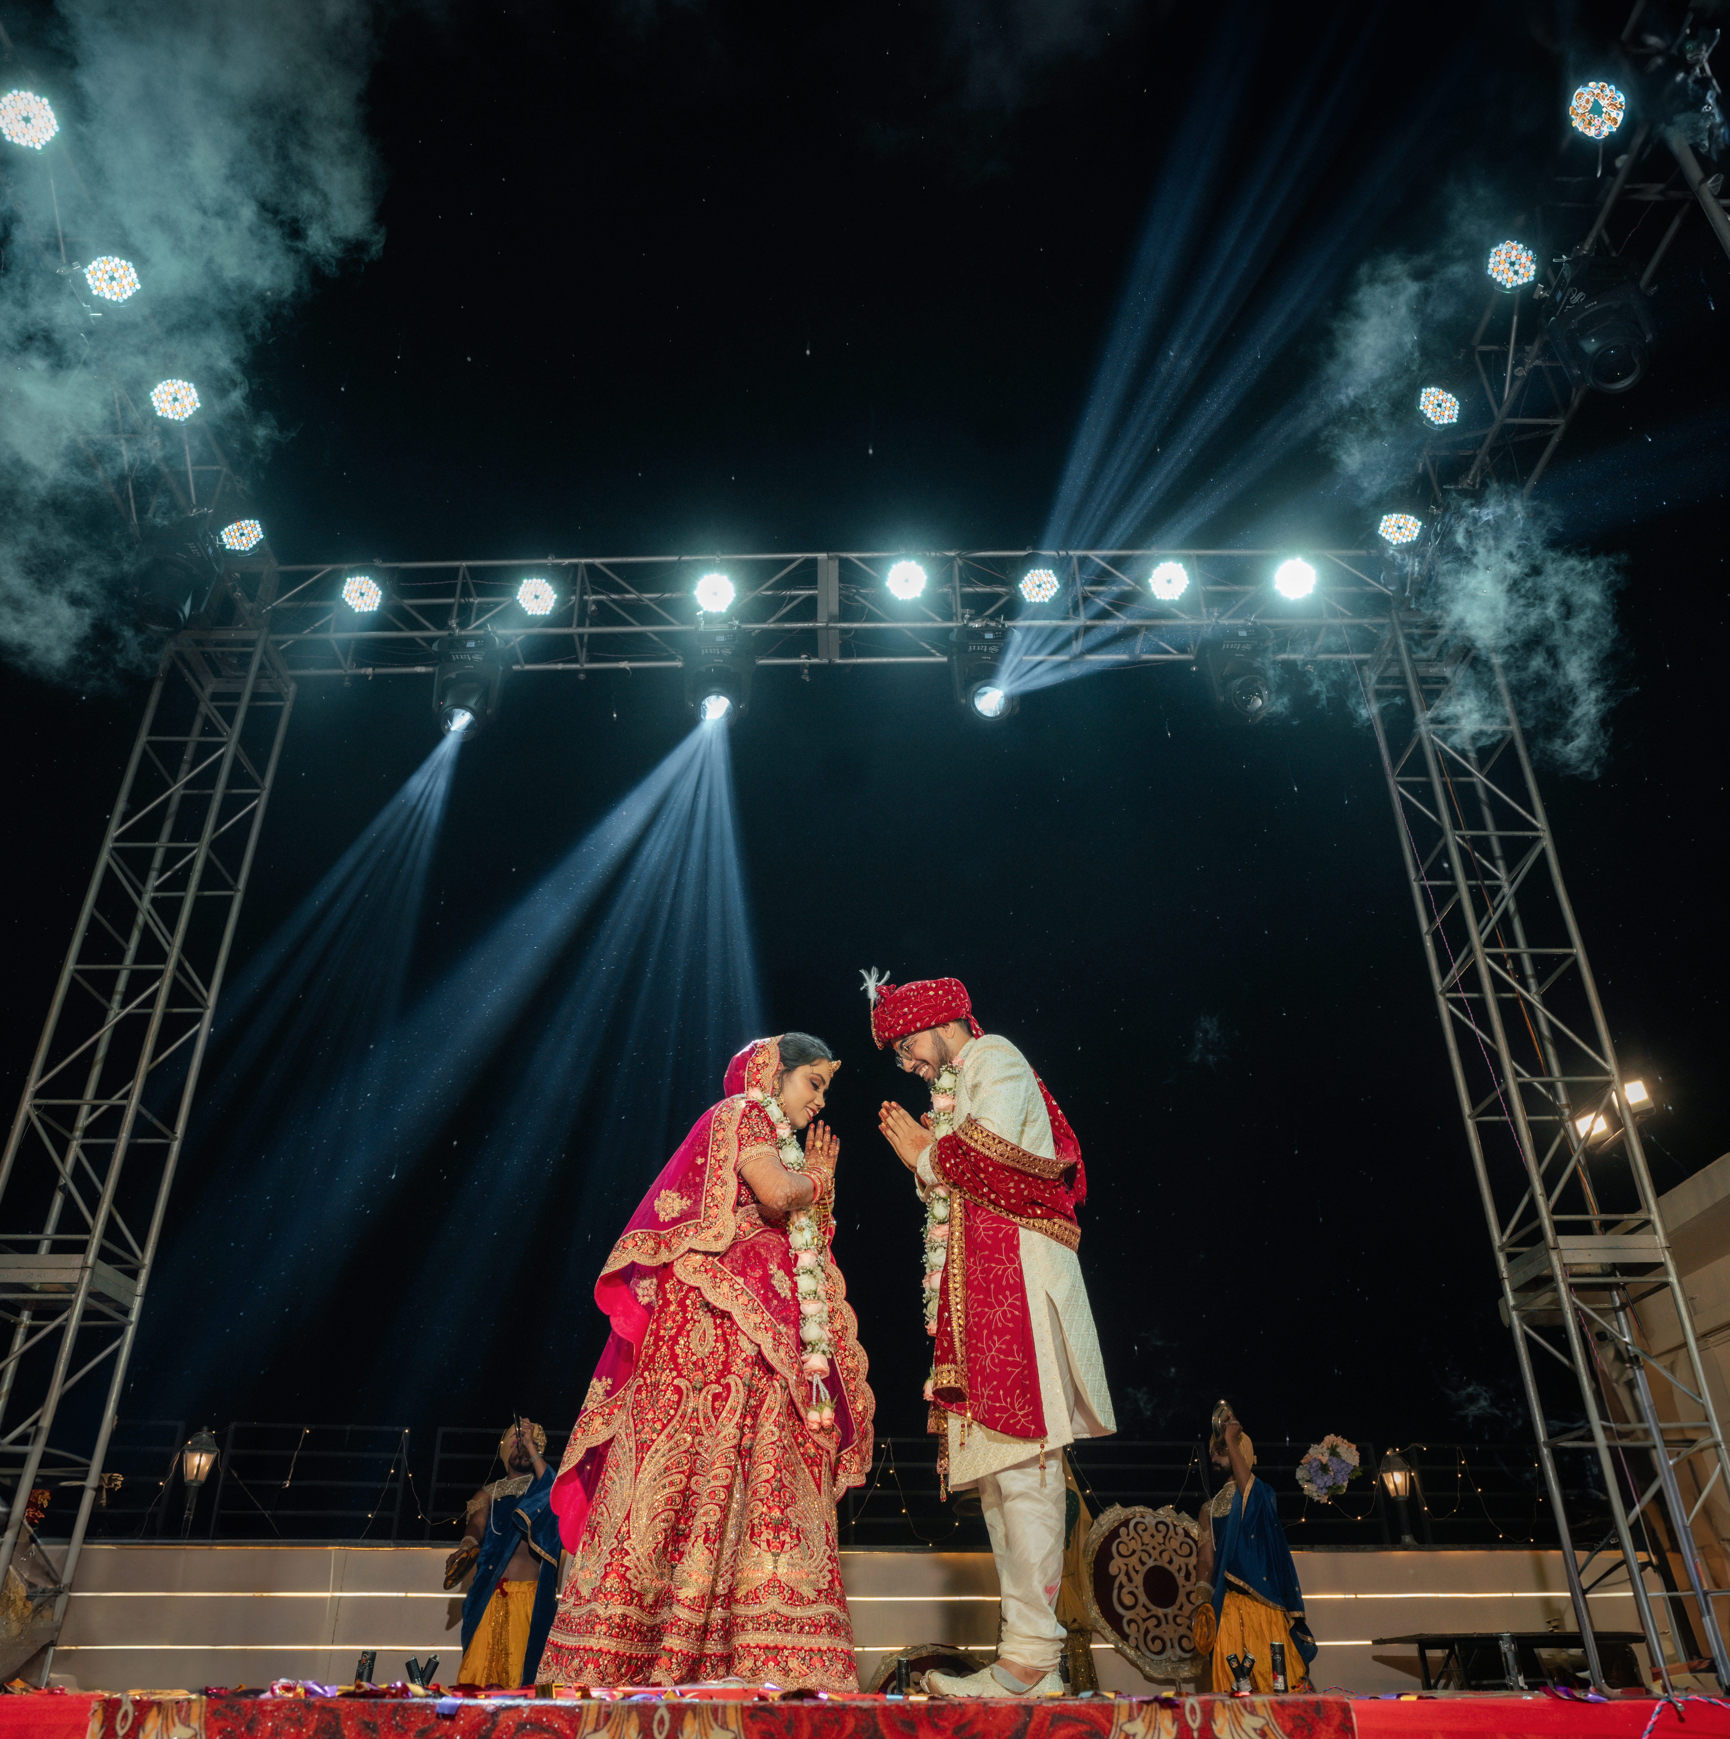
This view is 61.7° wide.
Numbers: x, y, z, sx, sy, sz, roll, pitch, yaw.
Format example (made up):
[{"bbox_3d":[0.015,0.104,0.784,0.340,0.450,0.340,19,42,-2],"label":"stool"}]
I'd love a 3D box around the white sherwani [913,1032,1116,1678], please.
[{"bbox_3d":[0.360,1.091,3.525,0.460,1.530,0.500,3,-31,-5],"label":"white sherwani"}]

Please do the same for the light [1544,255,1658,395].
[{"bbox_3d":[2.460,-1.835,4.868,0.340,0.480,0.290,-11,-33,17],"label":"light"}]

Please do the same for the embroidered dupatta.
[{"bbox_3d":[-0.352,1.006,3.621,0.720,1.280,0.600,-8,-32,13],"label":"embroidered dupatta"}]

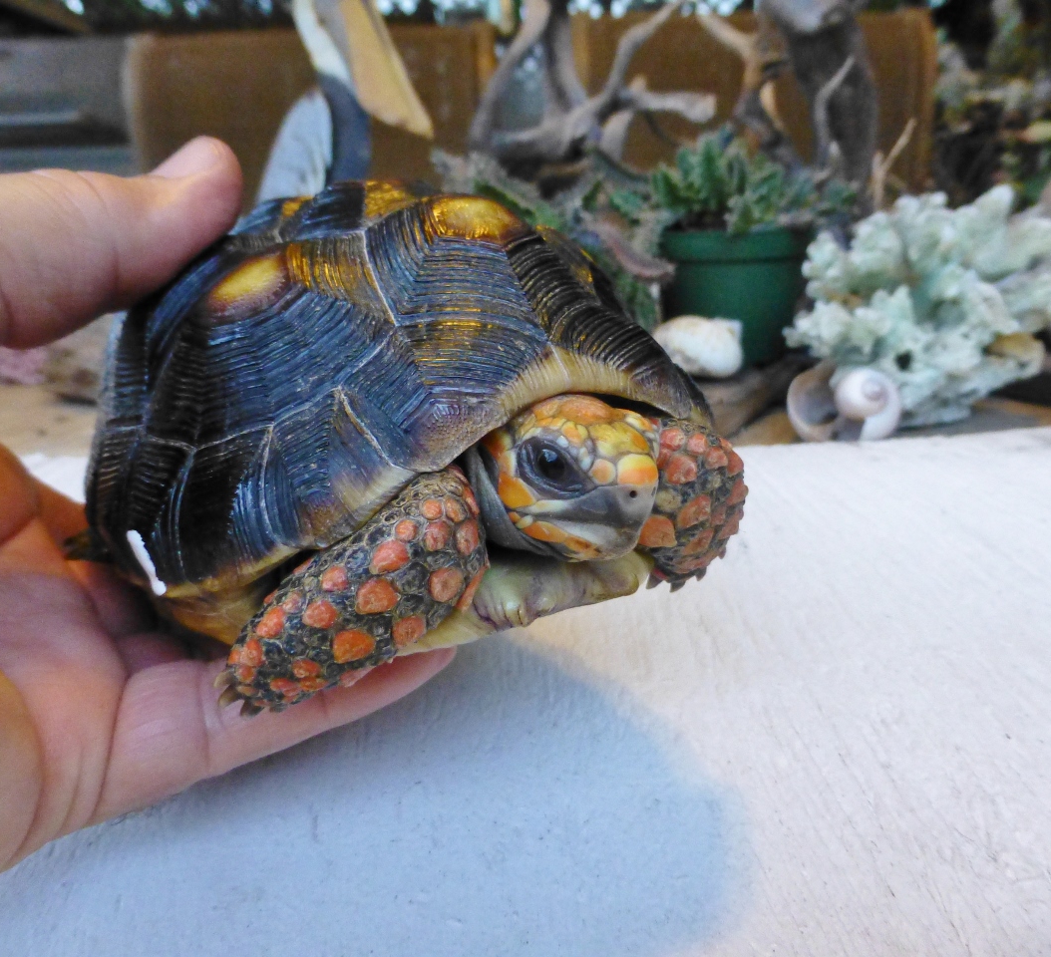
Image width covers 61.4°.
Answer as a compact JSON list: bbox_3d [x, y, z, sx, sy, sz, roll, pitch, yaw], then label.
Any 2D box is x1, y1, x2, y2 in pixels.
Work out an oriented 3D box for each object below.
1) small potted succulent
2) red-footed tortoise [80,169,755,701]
[{"bbox_3d":[0.141,-0.150,0.580,0.137,0.148,0.135,4,17,13],"label":"small potted succulent"},{"bbox_3d":[-0.026,-0.017,0.183,0.113,0.082,0.140,-13,7,-33],"label":"red-footed tortoise"}]

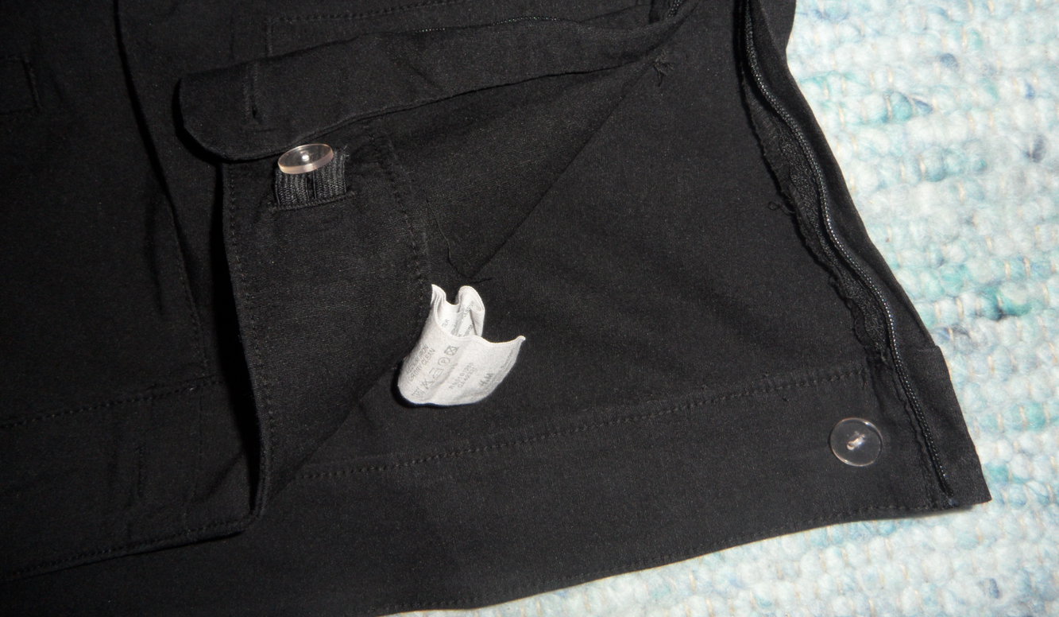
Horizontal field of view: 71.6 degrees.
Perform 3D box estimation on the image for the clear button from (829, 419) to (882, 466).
[{"bbox_3d":[0.100,0.041,0.225,0.015,0.003,0.015,0,82,6],"label":"clear button"}]

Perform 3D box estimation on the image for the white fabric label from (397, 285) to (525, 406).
[{"bbox_3d":[-0.020,0.011,0.212,0.030,0.018,0.026,30,125,0],"label":"white fabric label"}]

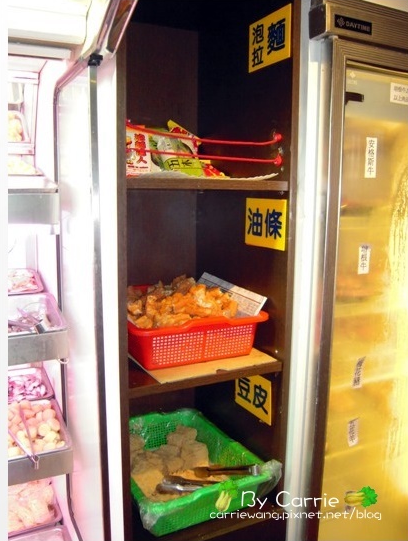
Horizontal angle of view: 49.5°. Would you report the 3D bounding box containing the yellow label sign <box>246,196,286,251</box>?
[{"bbox_3d":[0.148,-0.113,1.066,0.006,0.113,0.163,-4,9,-28],"label":"yellow label sign"}]

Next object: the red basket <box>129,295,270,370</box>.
[{"bbox_3d":[-0.075,0.140,1.153,0.329,0.114,0.382,-3,8,-26],"label":"red basket"}]

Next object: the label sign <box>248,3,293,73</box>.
[{"bbox_3d":[0.149,-0.526,1.014,0.006,0.110,0.160,-4,9,-28],"label":"label sign"}]

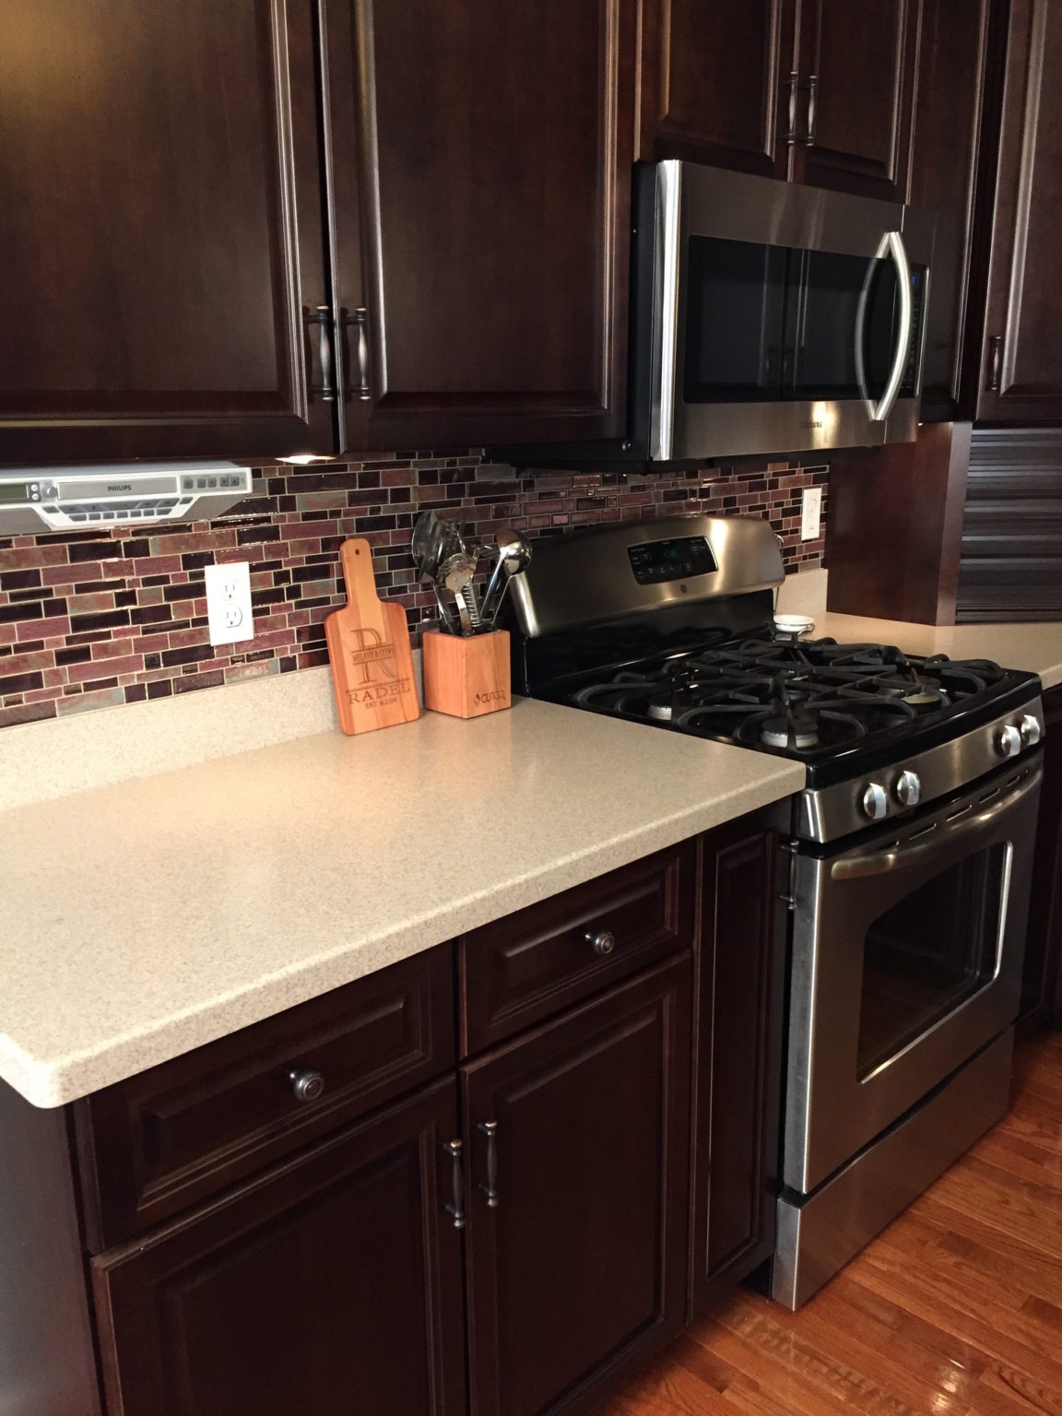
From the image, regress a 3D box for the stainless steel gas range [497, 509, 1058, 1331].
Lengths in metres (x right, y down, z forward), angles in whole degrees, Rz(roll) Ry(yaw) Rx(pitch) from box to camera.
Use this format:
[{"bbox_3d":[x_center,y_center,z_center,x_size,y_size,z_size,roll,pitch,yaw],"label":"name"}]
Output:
[{"bbox_3d":[0.470,0.271,2.196,0.758,1.190,0.710,-15,20,-43],"label":"stainless steel gas range"}]

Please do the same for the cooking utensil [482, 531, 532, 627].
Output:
[{"bbox_3d":[-0.067,-0.152,1.992,0.070,0.295,0.070,14,-6,44],"label":"cooking utensil"}]

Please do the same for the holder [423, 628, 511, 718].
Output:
[{"bbox_3d":[-0.102,-0.063,1.978,0.103,0.128,0.103,-15,20,-43],"label":"holder"}]

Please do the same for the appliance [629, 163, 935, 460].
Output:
[{"bbox_3d":[0.345,-0.656,2.080,0.757,0.428,0.420,-15,20,-43],"label":"appliance"}]

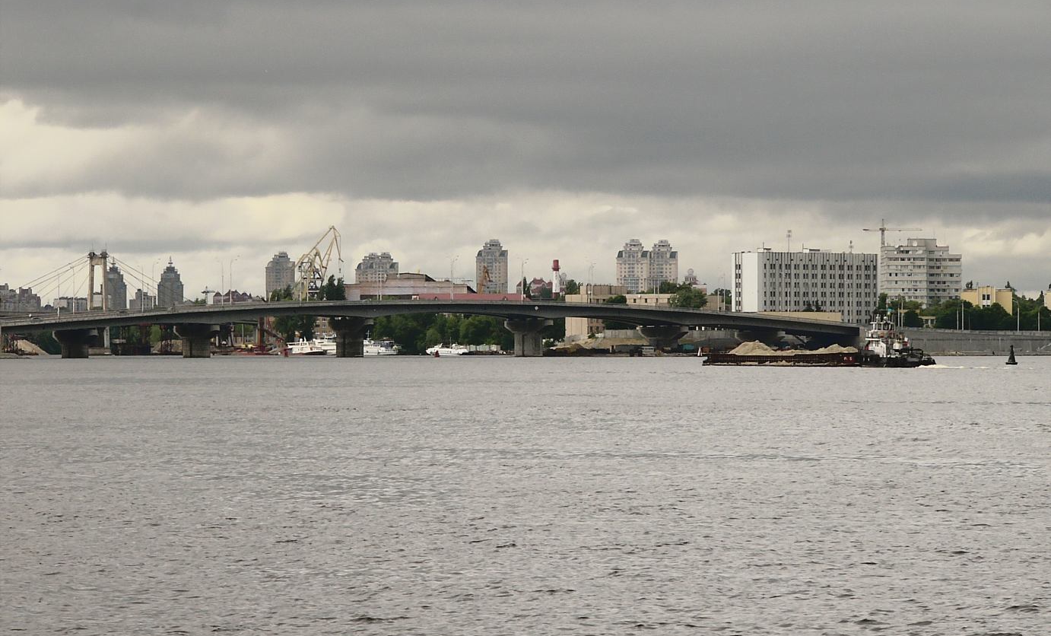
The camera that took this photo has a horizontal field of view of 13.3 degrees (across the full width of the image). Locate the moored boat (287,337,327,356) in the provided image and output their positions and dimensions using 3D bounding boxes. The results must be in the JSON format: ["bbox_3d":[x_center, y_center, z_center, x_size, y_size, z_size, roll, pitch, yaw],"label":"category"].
[{"bbox_3d":[-71.470,9.330,1480.000,13.000,6.040,4.000,0,0,32],"label":"moored boat"}]

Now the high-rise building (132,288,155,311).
[{"bbox_3d":[-355.300,-5.330,4200.000,23.000,44.960,20.000,0,0,-6],"label":"high-rise building"}]

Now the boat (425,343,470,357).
[{"bbox_3d":[-25.520,10.340,1480.000,14.000,4.300,4.200,0,0,-18],"label":"boat"}]

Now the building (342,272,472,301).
[{"bbox_3d":[-48.070,-5.280,1820.000,50.000,26.750,55.000,0,0,5],"label":"building"}]

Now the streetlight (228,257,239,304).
[{"bbox_3d":[-82.610,-10.680,1280.000,2.600,13.700,1.000,0,0,44],"label":"streetlight"}]

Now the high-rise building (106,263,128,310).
[{"bbox_3d":[-482.030,-24.040,5300.000,25.000,89.430,25.000,0,0,12],"label":"high-rise building"}]

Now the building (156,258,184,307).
[{"bbox_3d":[-415.450,-25.000,5300.000,25.000,91.360,25.000,0,0,12],"label":"building"}]

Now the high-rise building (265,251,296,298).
[{"bbox_3d":[-246.310,-24.770,4550.000,27.000,85.030,24.000,0,0,9],"label":"high-rise building"}]

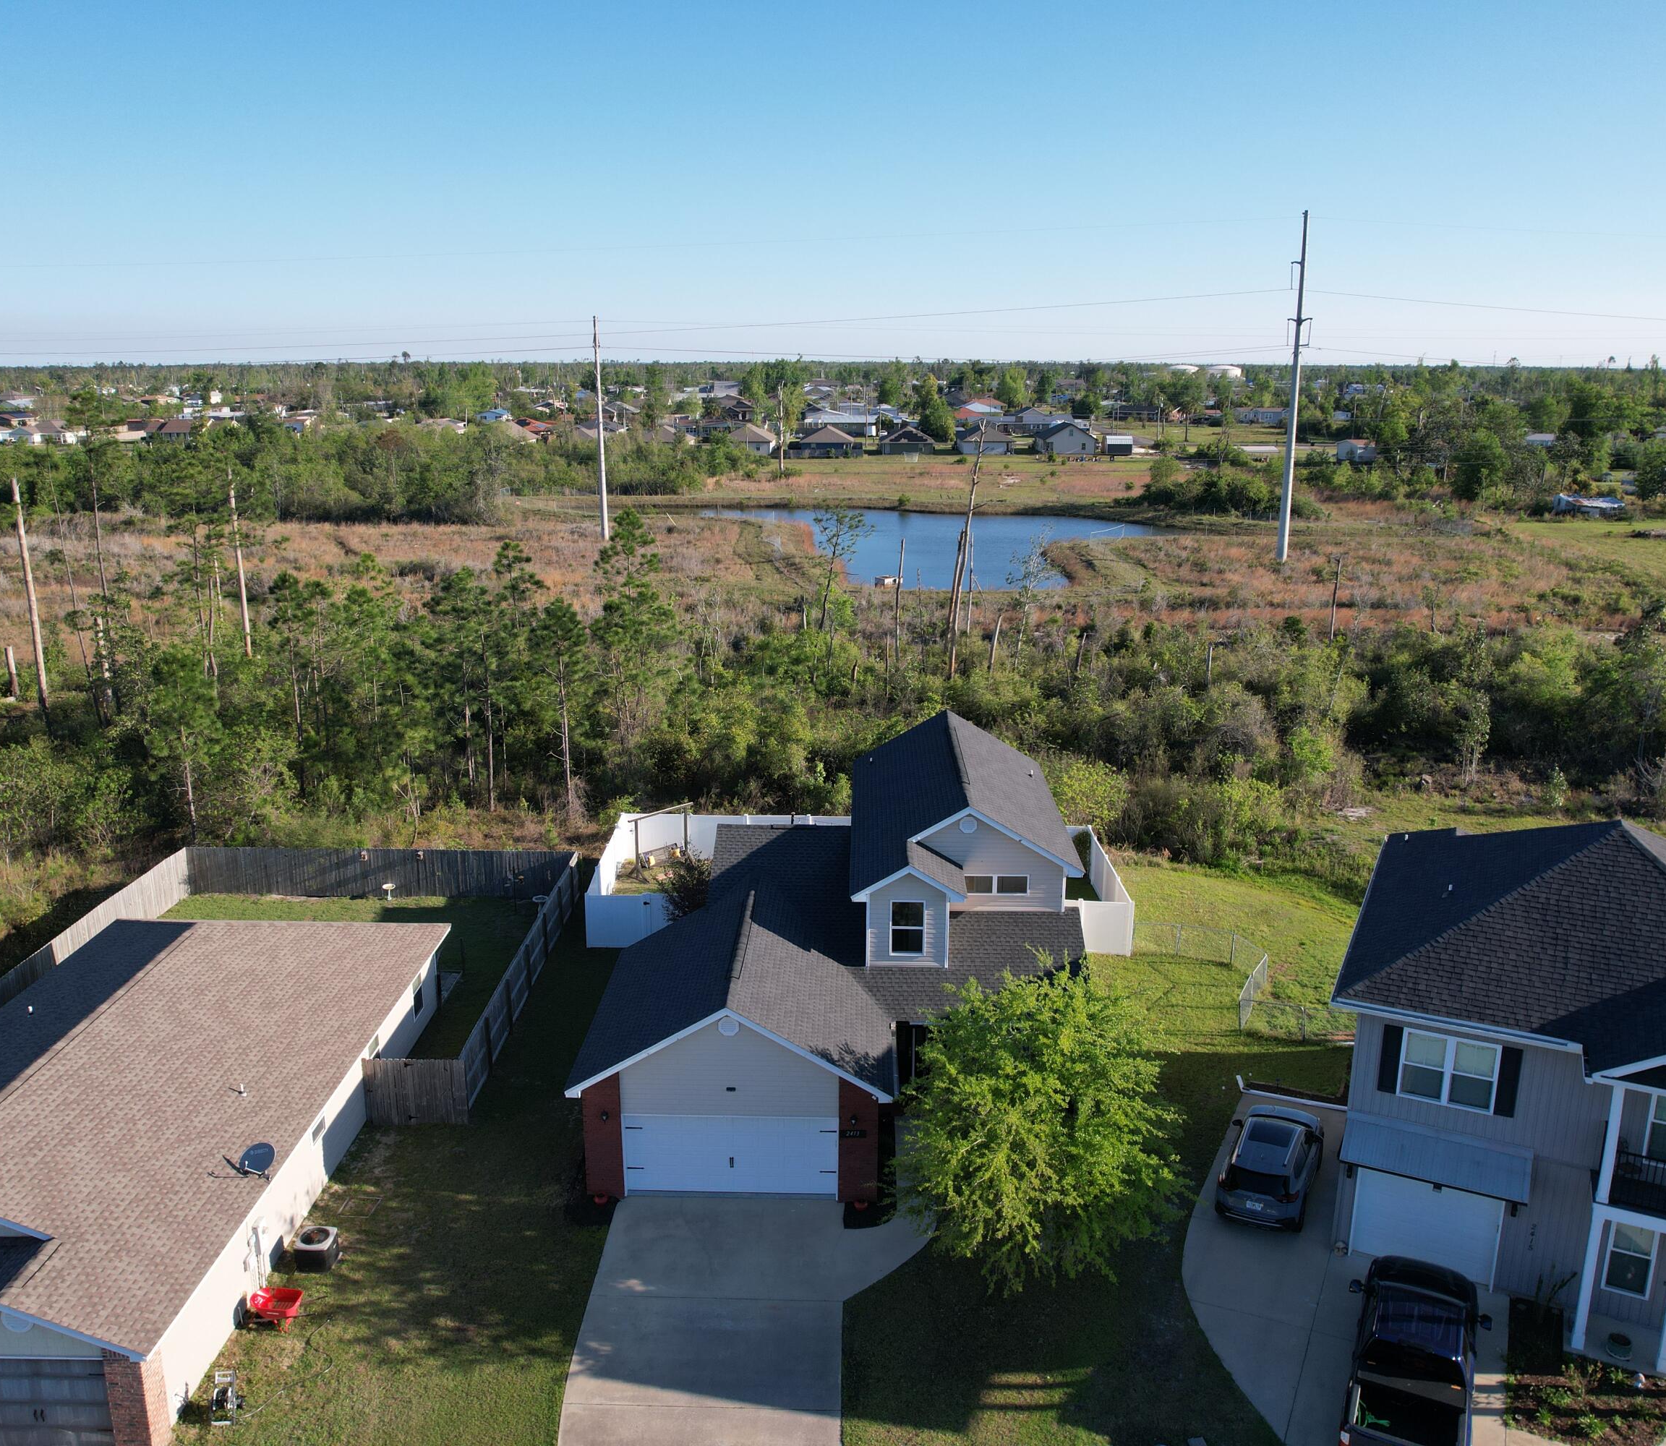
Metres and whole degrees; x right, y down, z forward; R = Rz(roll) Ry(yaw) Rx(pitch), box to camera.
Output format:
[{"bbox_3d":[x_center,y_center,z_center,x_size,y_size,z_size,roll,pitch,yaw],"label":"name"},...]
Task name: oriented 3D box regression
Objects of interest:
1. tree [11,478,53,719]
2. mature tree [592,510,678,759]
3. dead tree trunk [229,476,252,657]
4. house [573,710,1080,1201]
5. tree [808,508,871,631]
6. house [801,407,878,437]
[{"bbox_3d":[-41.400,-6.104,68.519,0.550,12.800,0.550,0,15,0],"label":"tree"},{"bbox_3d":[-9.334,-3.956,62.152,4.100,11.900,4.100,0,15,0],"label":"mature tree"},{"bbox_3d":[-36.500,-9.261,81.755,0.500,11.900,0.500,0,15,0],"label":"dead tree trunk"},{"bbox_3d":[0.480,5.311,36.963,12.350,7.450,16.300,0,15,1],"label":"house"},{"bbox_3d":[0.480,-9.727,88.574,4.200,9.200,4.000,0,15,0],"label":"tree"},{"bbox_3d":[1.800,-75.825,335.380,18.200,6.400,10.500,0,15,1],"label":"house"}]

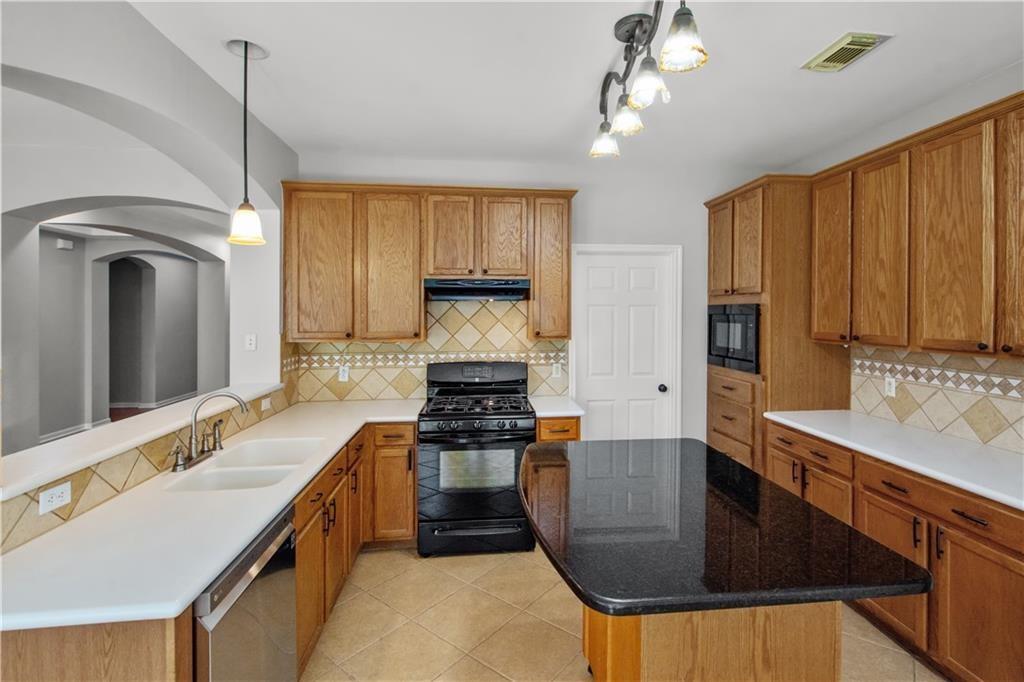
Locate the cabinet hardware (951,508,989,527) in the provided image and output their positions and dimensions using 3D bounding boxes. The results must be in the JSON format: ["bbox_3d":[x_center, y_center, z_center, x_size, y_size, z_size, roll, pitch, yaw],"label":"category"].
[{"bbox_3d":[1.771,0.686,1.871,0.030,0.014,0.138,0,2,-5],"label":"cabinet hardware"}]

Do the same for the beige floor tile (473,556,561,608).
[{"bbox_3d":[0.034,1.413,2.825,0.406,0.010,0.406,2,3,40],"label":"beige floor tile"}]

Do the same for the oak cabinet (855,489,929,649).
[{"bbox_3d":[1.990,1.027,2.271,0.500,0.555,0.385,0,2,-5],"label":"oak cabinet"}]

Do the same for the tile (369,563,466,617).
[{"bbox_3d":[-0.543,1.418,2.770,0.406,0.010,0.406,2,3,40],"label":"tile"}]

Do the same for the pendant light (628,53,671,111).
[{"bbox_3d":[0.517,-0.986,1.821,0.157,0.200,0.157,0,2,-5],"label":"pendant light"}]

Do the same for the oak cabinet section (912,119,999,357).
[{"bbox_3d":[2.196,-0.461,2.269,0.321,1.013,0.378,0,3,-5],"label":"oak cabinet section"}]

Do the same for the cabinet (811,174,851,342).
[{"bbox_3d":[2.113,-0.503,3.002,0.320,1.010,0.325,0,2,-5],"label":"cabinet"}]

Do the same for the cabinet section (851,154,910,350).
[{"bbox_3d":[2.160,-0.482,2.654,0.321,1.008,0.344,0,3,-5],"label":"cabinet section"}]

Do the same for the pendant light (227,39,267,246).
[{"bbox_3d":[-1.187,-0.883,2.171,0.178,0.875,0.178,0,2,-5],"label":"pendant light"}]

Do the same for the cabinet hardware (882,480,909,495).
[{"bbox_3d":[1.740,0.663,2.195,0.030,0.014,0.135,0,2,-5],"label":"cabinet hardware"}]

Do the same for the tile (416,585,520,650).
[{"bbox_3d":[-0.227,1.432,2.509,0.406,0.010,0.406,2,3,40],"label":"tile"}]

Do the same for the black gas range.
[{"bbox_3d":[-0.244,0.778,3.394,0.760,1.200,0.670,0,2,-5],"label":"black gas range"}]

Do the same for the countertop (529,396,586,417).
[{"bbox_3d":[0.295,0.474,3.470,0.325,0.037,0.630,0,2,-5],"label":"countertop"}]

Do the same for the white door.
[{"bbox_3d":[0.901,0.305,3.864,0.880,2.090,0.080,0,2,-5],"label":"white door"}]

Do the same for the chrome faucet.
[{"bbox_3d":[-1.335,0.386,2.156,0.240,0.300,0.290,0,2,-5],"label":"chrome faucet"}]

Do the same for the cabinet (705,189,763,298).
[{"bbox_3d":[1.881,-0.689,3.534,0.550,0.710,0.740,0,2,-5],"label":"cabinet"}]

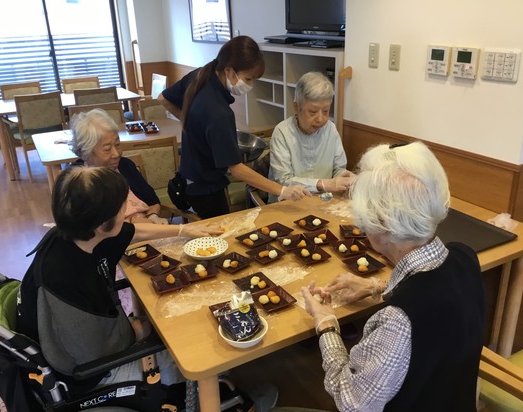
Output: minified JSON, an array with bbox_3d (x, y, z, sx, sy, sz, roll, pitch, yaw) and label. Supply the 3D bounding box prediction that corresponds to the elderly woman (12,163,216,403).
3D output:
[{"bbox_3d":[-0.370,0.357,1.633,0.780,1.100,0.560,-12,24,-23],"label":"elderly woman"}]

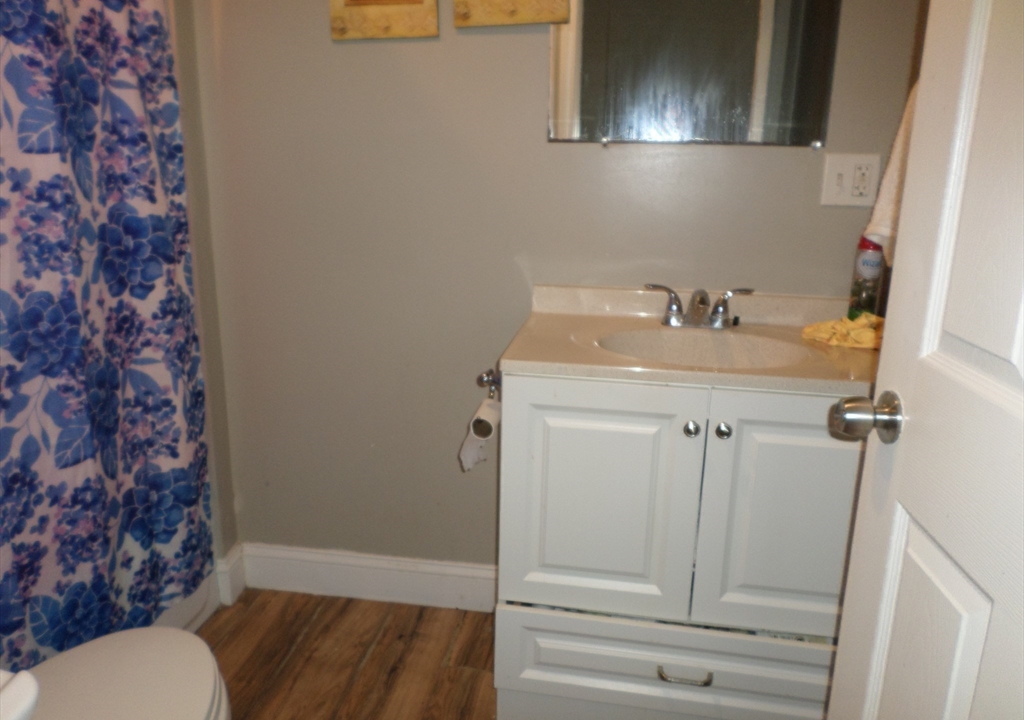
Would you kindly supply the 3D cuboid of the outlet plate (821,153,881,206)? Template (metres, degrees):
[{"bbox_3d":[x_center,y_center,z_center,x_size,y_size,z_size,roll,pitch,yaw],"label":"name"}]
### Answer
[{"bbox_3d":[0.770,-0.408,1.682,0.114,0.113,0.009,3,15,8],"label":"outlet plate"}]

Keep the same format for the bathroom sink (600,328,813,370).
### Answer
[{"bbox_3d":[0.395,0.034,1.550,0.425,0.128,0.340,3,15,8],"label":"bathroom sink"}]

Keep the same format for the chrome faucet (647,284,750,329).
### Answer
[{"bbox_3d":[0.428,-0.114,1.687,0.243,0.090,0.133,3,15,8],"label":"chrome faucet"}]

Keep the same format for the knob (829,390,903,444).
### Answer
[{"bbox_3d":[0.431,0.069,0.909,0.063,0.065,0.065,3,15,5],"label":"knob"}]

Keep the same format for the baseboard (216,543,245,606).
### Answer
[{"bbox_3d":[-0.802,0.611,2.128,0.039,0.143,0.108,3,15,8],"label":"baseboard"}]

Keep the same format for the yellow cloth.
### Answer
[{"bbox_3d":[0.725,-0.064,1.595,0.168,0.052,0.118,3,15,8],"label":"yellow cloth"}]

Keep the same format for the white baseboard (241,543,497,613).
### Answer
[{"bbox_3d":[-0.384,0.622,2.120,0.832,0.143,0.016,3,15,8],"label":"white baseboard"}]

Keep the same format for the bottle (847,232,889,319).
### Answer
[{"bbox_3d":[0.786,-0.165,1.641,0.057,0.227,0.057,3,15,8],"label":"bottle"}]

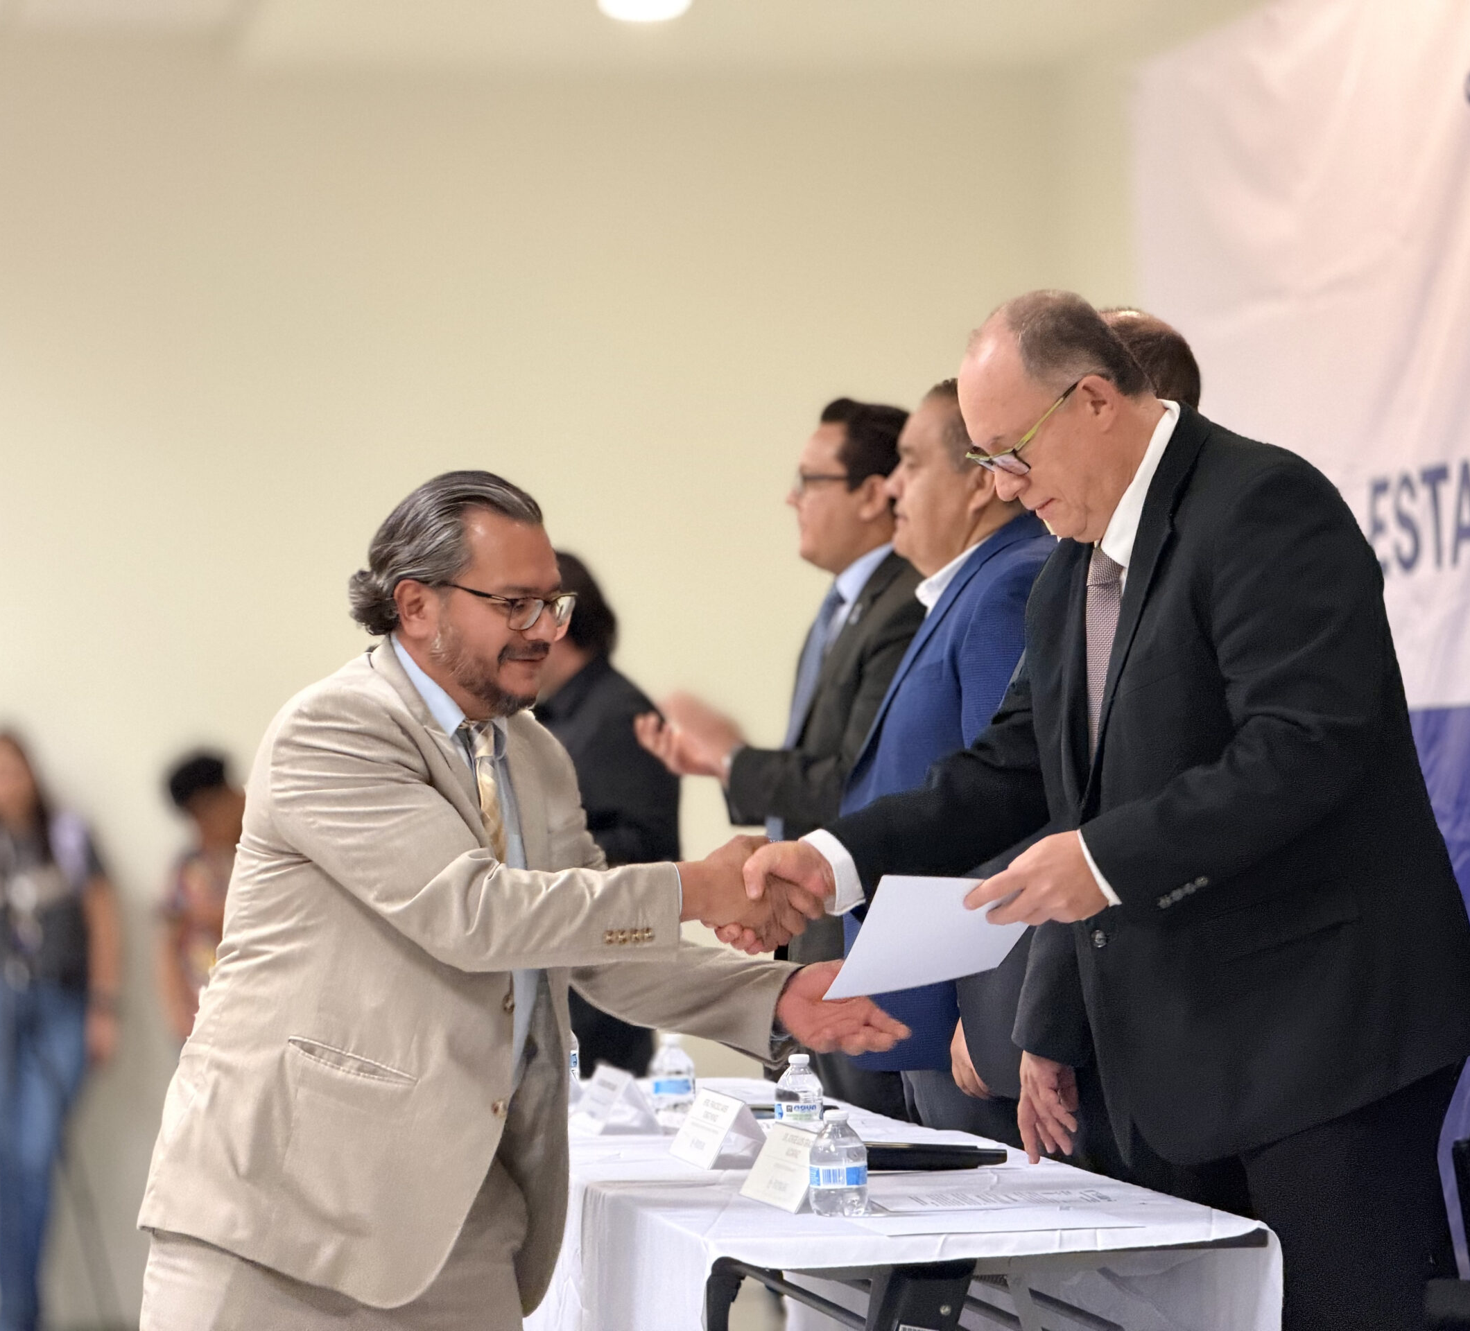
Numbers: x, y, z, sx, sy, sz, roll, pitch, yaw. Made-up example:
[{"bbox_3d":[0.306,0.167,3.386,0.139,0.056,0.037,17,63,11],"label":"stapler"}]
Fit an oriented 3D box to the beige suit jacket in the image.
[{"bbox_3d":[-0.280,0.316,5.270,0.600,0.690,0.540,-1,-2,27],"label":"beige suit jacket"}]

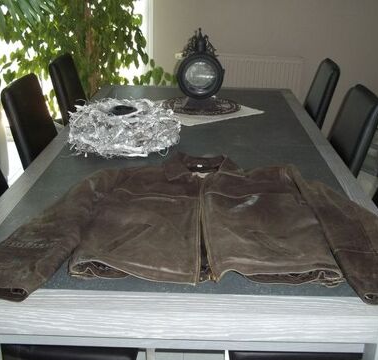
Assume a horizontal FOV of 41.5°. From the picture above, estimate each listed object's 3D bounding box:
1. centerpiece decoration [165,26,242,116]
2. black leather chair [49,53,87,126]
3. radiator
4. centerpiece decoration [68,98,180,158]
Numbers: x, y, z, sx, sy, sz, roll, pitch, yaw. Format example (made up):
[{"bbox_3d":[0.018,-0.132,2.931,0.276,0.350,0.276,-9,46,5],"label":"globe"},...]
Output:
[{"bbox_3d":[0.063,-0.548,2.445,0.386,0.372,0.386,1,23,1],"label":"centerpiece decoration"},{"bbox_3d":[-0.387,-0.156,2.701,0.570,0.960,0.410,1,23,1],"label":"black leather chair"},{"bbox_3d":[0.433,-0.682,3.985,0.894,0.600,0.100,5,23,9],"label":"radiator"},{"bbox_3d":[-0.244,-0.204,1.899,0.424,0.149,0.424,1,23,1],"label":"centerpiece decoration"}]

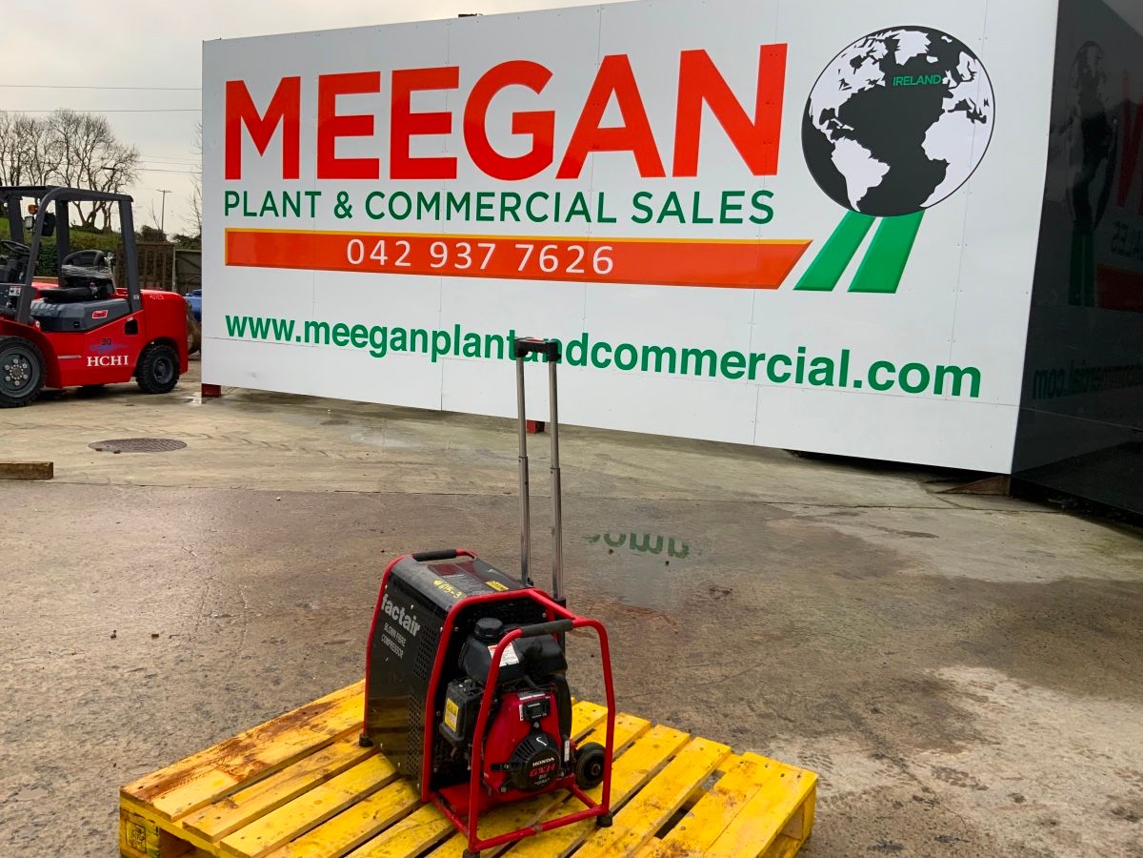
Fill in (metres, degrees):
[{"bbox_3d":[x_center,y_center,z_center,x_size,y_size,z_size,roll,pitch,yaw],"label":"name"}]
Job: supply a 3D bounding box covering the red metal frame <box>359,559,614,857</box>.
[{"bbox_3d":[-0.196,0.555,2.102,0.322,0.455,0.555,-2,10,-33],"label":"red metal frame"}]

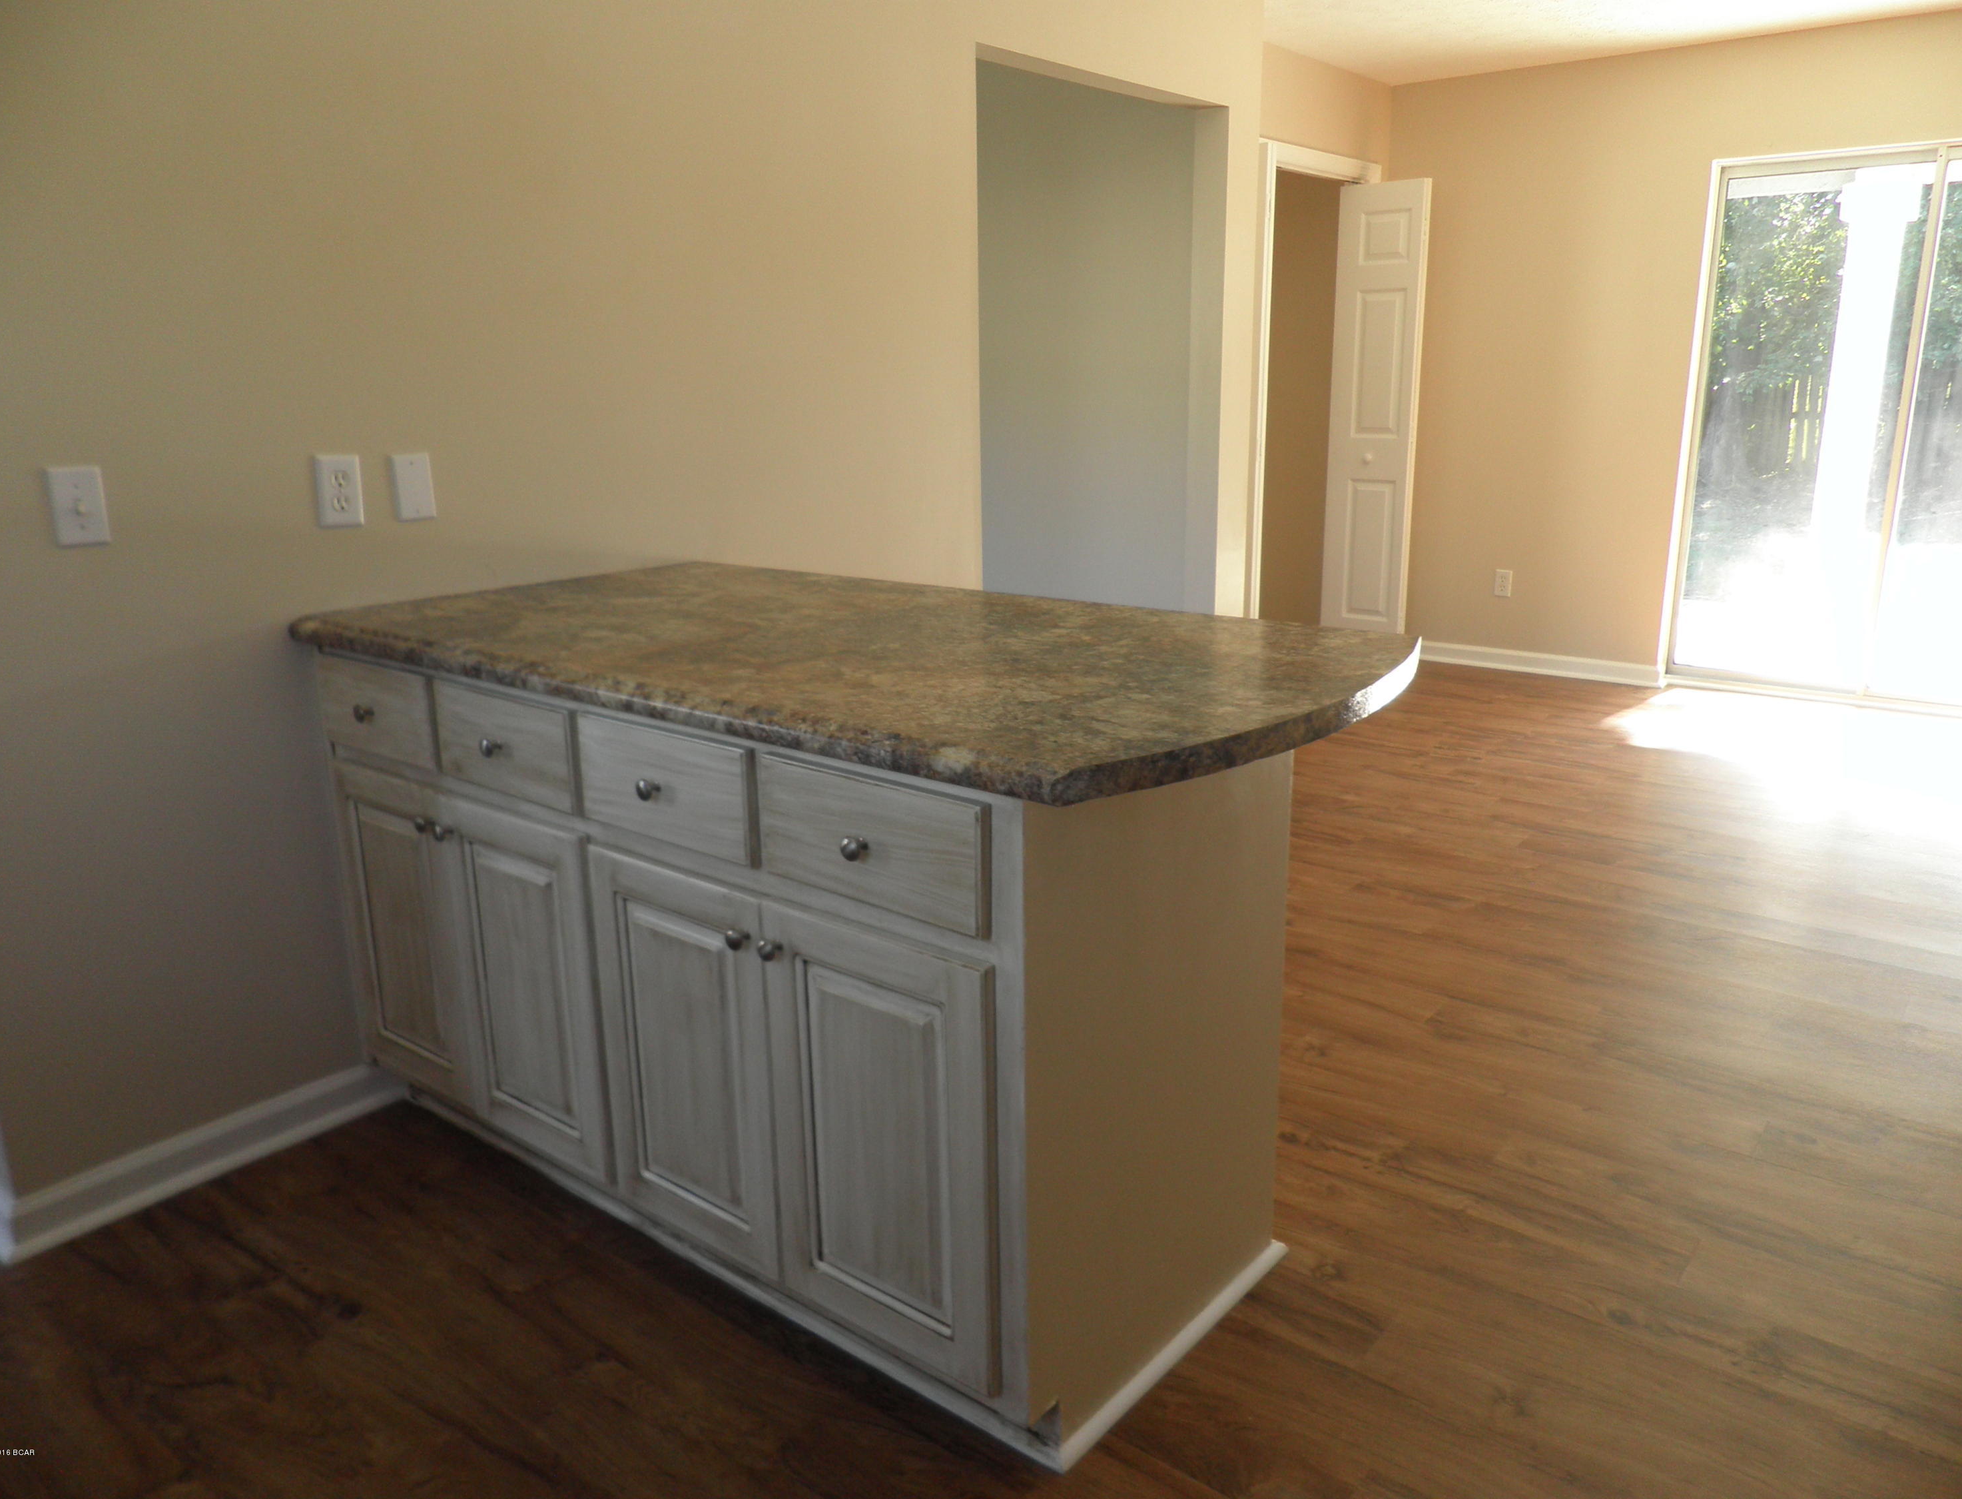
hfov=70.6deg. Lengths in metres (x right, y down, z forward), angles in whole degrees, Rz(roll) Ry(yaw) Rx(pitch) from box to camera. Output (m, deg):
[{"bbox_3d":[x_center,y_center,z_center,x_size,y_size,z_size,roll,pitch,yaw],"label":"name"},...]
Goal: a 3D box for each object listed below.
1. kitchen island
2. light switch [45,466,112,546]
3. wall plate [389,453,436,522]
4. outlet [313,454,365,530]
[{"bbox_3d":[-0.223,0.257,2.216,1.673,0.909,0.912,11,19,38],"label":"kitchen island"},{"bbox_3d":[-1.323,-0.357,2.038,0.014,0.115,0.071,11,19,38],"label":"light switch"},{"bbox_3d":[-0.993,-0.460,2.432,0.008,0.115,0.071,11,19,38],"label":"wall plate"},{"bbox_3d":[-1.076,-0.434,2.332,0.010,0.115,0.071,11,19,38],"label":"outlet"}]

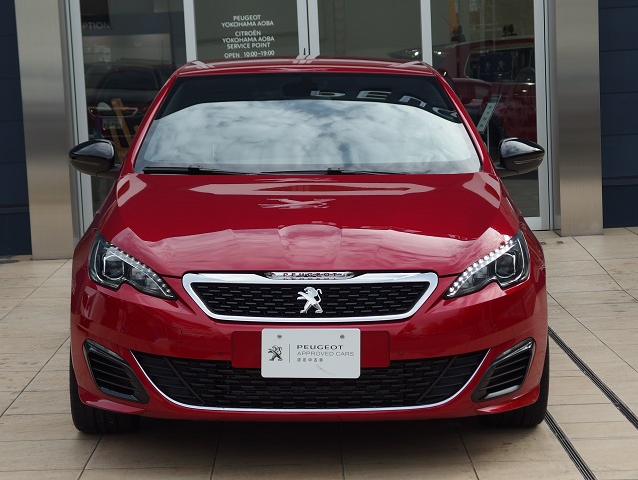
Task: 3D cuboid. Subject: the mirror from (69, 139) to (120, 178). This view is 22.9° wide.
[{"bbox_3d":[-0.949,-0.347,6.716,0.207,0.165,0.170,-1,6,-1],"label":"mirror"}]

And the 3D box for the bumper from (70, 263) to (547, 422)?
[{"bbox_3d":[-0.029,0.347,5.508,1.775,0.510,0.580,-1,6,-1],"label":"bumper"}]

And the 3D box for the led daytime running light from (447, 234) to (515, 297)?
[{"bbox_3d":[0.575,0.094,5.572,0.290,0.180,0.340,-1,6,-1],"label":"led daytime running light"}]

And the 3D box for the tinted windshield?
[{"bbox_3d":[-0.049,-0.510,6.695,1.425,0.420,0.870,-1,6,-1],"label":"tinted windshield"}]

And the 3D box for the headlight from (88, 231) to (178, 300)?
[{"bbox_3d":[-0.661,0.095,5.579,0.340,0.195,0.400,-1,6,-1],"label":"headlight"}]

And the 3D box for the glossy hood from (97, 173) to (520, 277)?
[{"bbox_3d":[-0.036,-0.076,5.783,1.580,0.290,1.080,-1,6,-1],"label":"glossy hood"}]

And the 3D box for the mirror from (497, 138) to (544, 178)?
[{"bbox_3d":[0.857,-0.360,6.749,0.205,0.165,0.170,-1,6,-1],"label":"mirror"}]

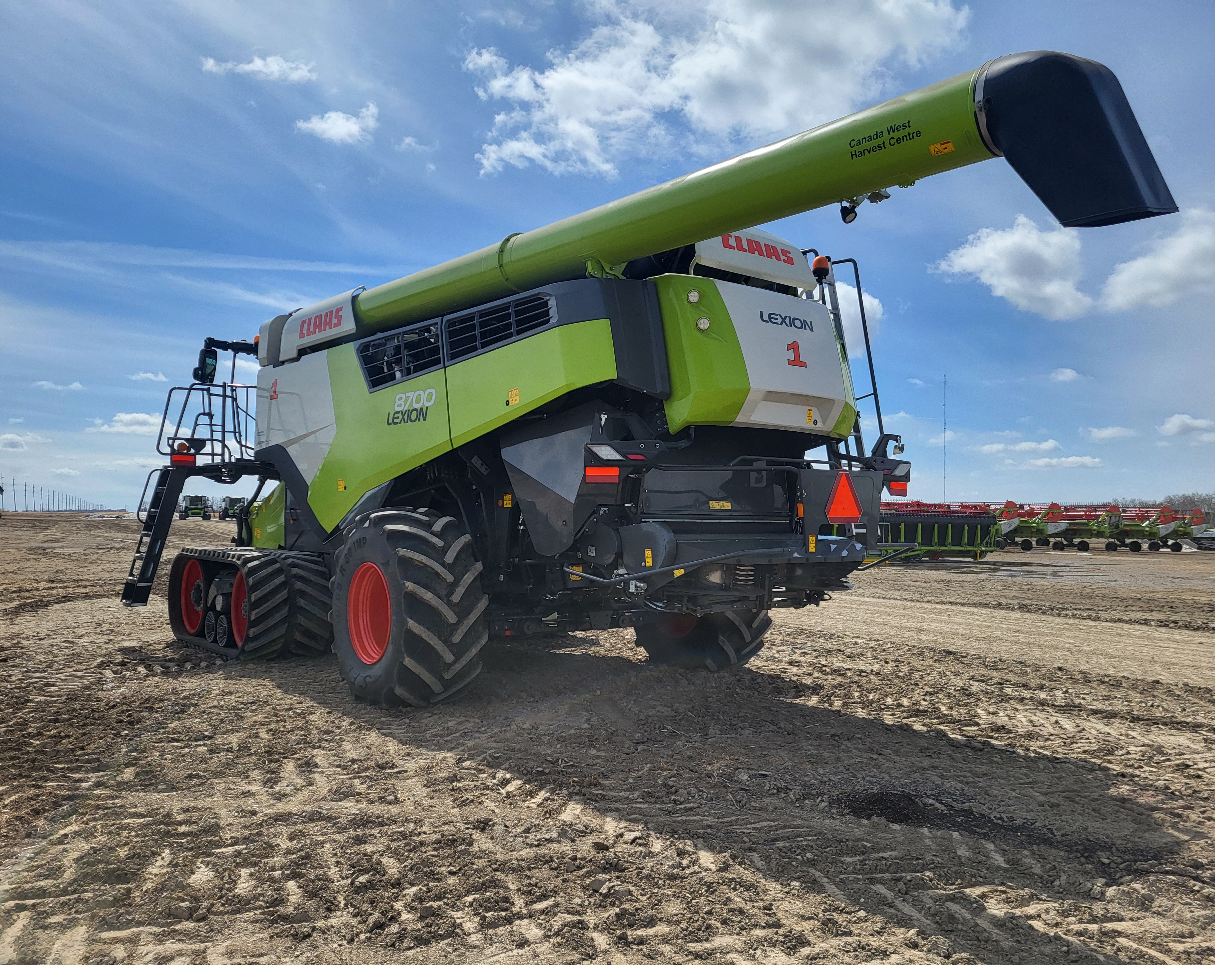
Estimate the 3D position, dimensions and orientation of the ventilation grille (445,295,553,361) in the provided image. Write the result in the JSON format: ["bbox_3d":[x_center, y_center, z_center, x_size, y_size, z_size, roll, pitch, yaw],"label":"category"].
[{"bbox_3d":[-0.864,-1.155,7.492,0.080,0.380,1.500,2,-3,-39],"label":"ventilation grille"}]

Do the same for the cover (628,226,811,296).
[{"bbox_3d":[0.850,-1.725,7.751,1.320,0.600,1.050,2,-3,-39],"label":"cover"}]

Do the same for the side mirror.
[{"bbox_3d":[-4.974,-1.433,11.992,0.160,0.460,0.280,-1,-3,40],"label":"side mirror"}]

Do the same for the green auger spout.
[{"bbox_3d":[-0.187,-1.478,6.905,0.460,0.860,7.700,2,-3,-40],"label":"green auger spout"}]

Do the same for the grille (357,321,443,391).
[{"bbox_3d":[-1.861,-1.103,8.704,0.080,0.500,1.600,2,-3,-39],"label":"grille"}]

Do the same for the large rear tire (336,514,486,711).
[{"bbox_3d":[-1.658,1.035,7.986,0.720,1.620,1.620,2,-3,-39],"label":"large rear tire"}]

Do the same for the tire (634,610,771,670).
[{"bbox_3d":[0.971,1.143,10.136,0.720,1.620,1.620,2,-3,-39],"label":"tire"}]

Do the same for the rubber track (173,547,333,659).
[{"bbox_3d":[-4.121,1.315,11.043,0.890,1.140,2.780,2,-3,-39],"label":"rubber track"}]

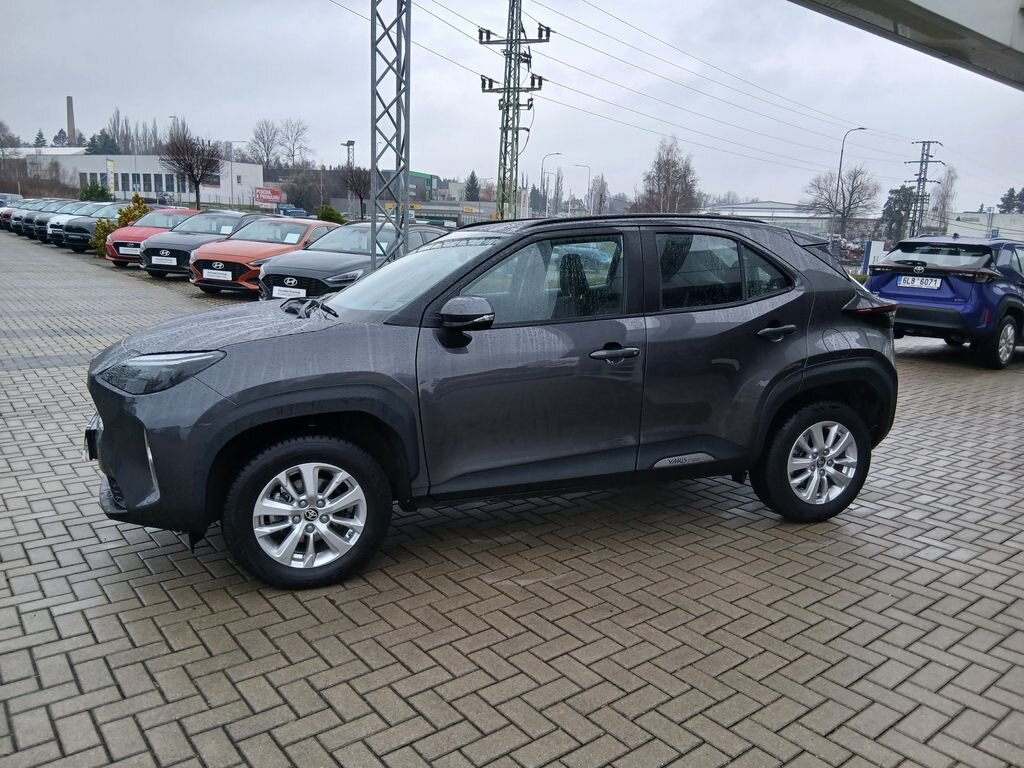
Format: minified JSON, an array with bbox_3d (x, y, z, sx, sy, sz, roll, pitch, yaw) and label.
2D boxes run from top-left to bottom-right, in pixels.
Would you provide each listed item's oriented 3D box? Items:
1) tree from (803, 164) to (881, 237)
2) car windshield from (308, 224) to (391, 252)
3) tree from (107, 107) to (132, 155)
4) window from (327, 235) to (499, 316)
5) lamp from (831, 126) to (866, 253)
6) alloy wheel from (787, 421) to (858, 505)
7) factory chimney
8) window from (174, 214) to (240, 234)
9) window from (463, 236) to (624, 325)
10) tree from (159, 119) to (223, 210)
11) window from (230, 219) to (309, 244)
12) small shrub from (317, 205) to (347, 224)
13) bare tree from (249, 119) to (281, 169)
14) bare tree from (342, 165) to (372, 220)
[{"bbox_3d":[34.274,-18.775,80.000,8.200,8.400,8.000,2,11,0],"label":"tree"},{"bbox_3d":[-2.721,-2.405,12.800,1.380,0.450,0.700,4,11,8],"label":"car windshield"},{"bbox_3d":[-96.964,-58.919,190.000,6.200,18.102,6.200,2,10,0],"label":"tree"},{"bbox_3d":[-0.543,-0.572,3.890,0.817,0.086,1.340,-31,19,-12],"label":"window"},{"bbox_3d":[20.564,-11.275,47.000,1.800,9.000,0.300,-6,13,-35],"label":"lamp"},{"bbox_3d":[1.574,0.394,3.997,0.440,0.440,0.180,-3,11,-21],"label":"alloy wheel"},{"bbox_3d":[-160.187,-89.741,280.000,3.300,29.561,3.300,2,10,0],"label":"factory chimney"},{"bbox_3d":[-6.965,-3.631,17.564,1.380,0.100,0.870,4,42,11],"label":"window"},{"bbox_3d":[0.146,-0.466,3.402,0.820,0.434,0.050,-3,-11,-20],"label":"window"},{"bbox_3d":[-15.885,-10.697,38.000,3.100,4.600,3.100,2,11,0],"label":"tree"},{"bbox_3d":[-4.591,-2.856,14.500,1.380,0.450,0.700,4,11,8],"label":"window"},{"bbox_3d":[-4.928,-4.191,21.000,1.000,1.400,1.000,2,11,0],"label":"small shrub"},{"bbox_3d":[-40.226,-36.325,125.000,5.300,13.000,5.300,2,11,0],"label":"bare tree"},{"bbox_3d":[-12.804,-16.142,65.000,3.200,4.770,3.200,2,10,0],"label":"bare tree"}]

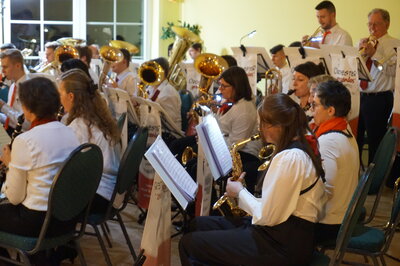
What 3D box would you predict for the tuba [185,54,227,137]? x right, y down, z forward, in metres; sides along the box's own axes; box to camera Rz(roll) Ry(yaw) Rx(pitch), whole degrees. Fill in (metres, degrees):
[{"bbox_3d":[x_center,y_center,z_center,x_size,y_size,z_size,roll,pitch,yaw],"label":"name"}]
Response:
[{"bbox_3d":[0.061,-0.336,6.750,0.340,0.660,0.340,22,25,29],"label":"tuba"}]

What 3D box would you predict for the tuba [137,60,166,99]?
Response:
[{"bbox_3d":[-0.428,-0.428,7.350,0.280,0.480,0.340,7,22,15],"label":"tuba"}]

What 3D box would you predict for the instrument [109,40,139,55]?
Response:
[{"bbox_3d":[-0.990,-0.580,9.600,0.380,0.920,0.420,15,2,-29],"label":"instrument"}]

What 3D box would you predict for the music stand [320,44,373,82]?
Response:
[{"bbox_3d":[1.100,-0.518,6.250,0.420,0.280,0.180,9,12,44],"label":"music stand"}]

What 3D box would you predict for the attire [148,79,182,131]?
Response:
[{"bbox_3d":[-0.338,-0.239,7.500,0.330,0.560,0.430,-7,11,-43],"label":"attire"}]

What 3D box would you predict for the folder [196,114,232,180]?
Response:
[{"bbox_3d":[0.082,0.082,4.580,0.060,0.310,0.440,-19,3,15],"label":"folder"}]

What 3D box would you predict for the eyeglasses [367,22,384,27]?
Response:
[{"bbox_3d":[1.418,-0.871,6.700,0.135,0.042,0.140,-7,11,-41],"label":"eyeglasses"}]

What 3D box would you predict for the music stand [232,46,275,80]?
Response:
[{"bbox_3d":[0.459,-0.137,7.670,0.500,1.300,0.450,8,10,43],"label":"music stand"}]

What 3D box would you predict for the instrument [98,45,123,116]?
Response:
[{"bbox_3d":[-0.870,-0.490,7.900,0.270,0.660,0.320,3,28,-30],"label":"instrument"}]

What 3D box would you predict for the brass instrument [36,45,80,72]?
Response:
[{"bbox_3d":[-1.380,-0.590,8.350,0.300,0.660,0.360,-5,38,-26],"label":"brass instrument"}]

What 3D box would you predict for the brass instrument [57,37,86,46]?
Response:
[{"bbox_3d":[-1.620,-0.680,10.200,0.380,0.920,0.420,-1,11,-28],"label":"brass instrument"}]

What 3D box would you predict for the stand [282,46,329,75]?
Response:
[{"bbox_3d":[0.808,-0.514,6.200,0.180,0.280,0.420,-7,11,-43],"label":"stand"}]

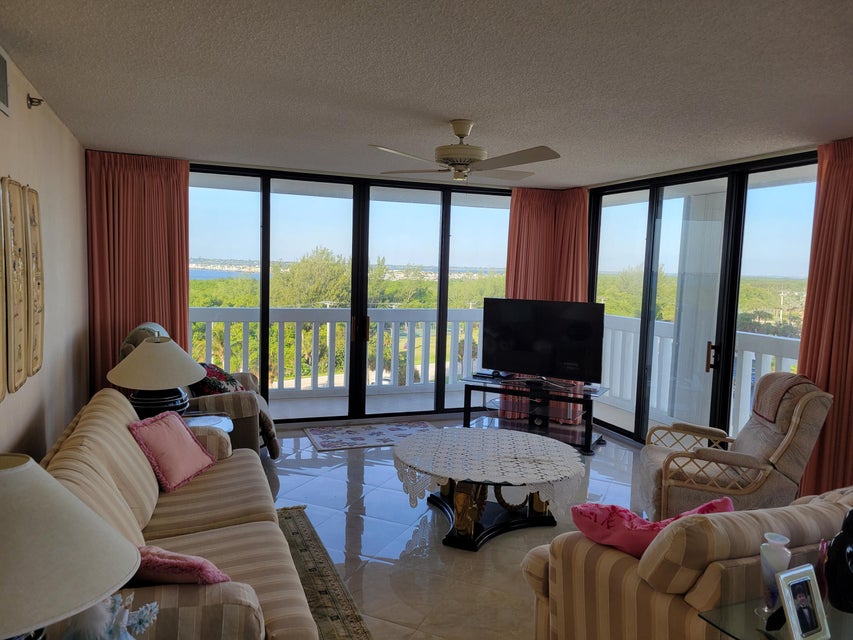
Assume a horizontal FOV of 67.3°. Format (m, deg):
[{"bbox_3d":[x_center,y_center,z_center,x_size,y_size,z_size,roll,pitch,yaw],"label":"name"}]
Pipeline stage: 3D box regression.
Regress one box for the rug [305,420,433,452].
[{"bbox_3d":[-0.442,1.077,6.005,1.270,0.012,0.750,0,5,-21],"label":"rug"}]

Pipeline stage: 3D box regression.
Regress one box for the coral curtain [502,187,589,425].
[{"bbox_3d":[1.260,-0.148,6.692,0.850,2.410,0.360,4,5,26],"label":"coral curtain"}]

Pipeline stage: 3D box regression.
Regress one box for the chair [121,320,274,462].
[{"bbox_3d":[-1.799,0.580,5.073,1.170,1.080,0.930,0,5,-18],"label":"chair"}]

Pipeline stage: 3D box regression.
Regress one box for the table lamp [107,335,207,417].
[{"bbox_3d":[-1.725,0.396,4.105,0.630,0.590,0.630,0,5,-21],"label":"table lamp"}]

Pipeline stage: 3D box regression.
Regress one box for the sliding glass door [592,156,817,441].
[{"bbox_3d":[2.130,-0.038,5.371,0.130,2.350,2.600,0,5,-21],"label":"sliding glass door"}]

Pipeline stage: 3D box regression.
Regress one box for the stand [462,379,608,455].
[{"bbox_3d":[1.003,0.856,6.059,1.300,0.510,0.440,4,5,29],"label":"stand"}]

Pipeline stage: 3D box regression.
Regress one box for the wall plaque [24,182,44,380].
[{"bbox_3d":[-2.014,-0.191,3.293,0.030,0.920,0.315,0,5,-21],"label":"wall plaque"}]

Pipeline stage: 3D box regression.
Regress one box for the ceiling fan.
[{"bbox_3d":[0.205,-1.002,3.797,1.220,0.345,1.220,6,7,43],"label":"ceiling fan"}]

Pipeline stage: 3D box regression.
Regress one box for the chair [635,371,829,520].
[{"bbox_3d":[1.726,0.806,3.764,0.920,1.030,0.720,2,5,10],"label":"chair"}]

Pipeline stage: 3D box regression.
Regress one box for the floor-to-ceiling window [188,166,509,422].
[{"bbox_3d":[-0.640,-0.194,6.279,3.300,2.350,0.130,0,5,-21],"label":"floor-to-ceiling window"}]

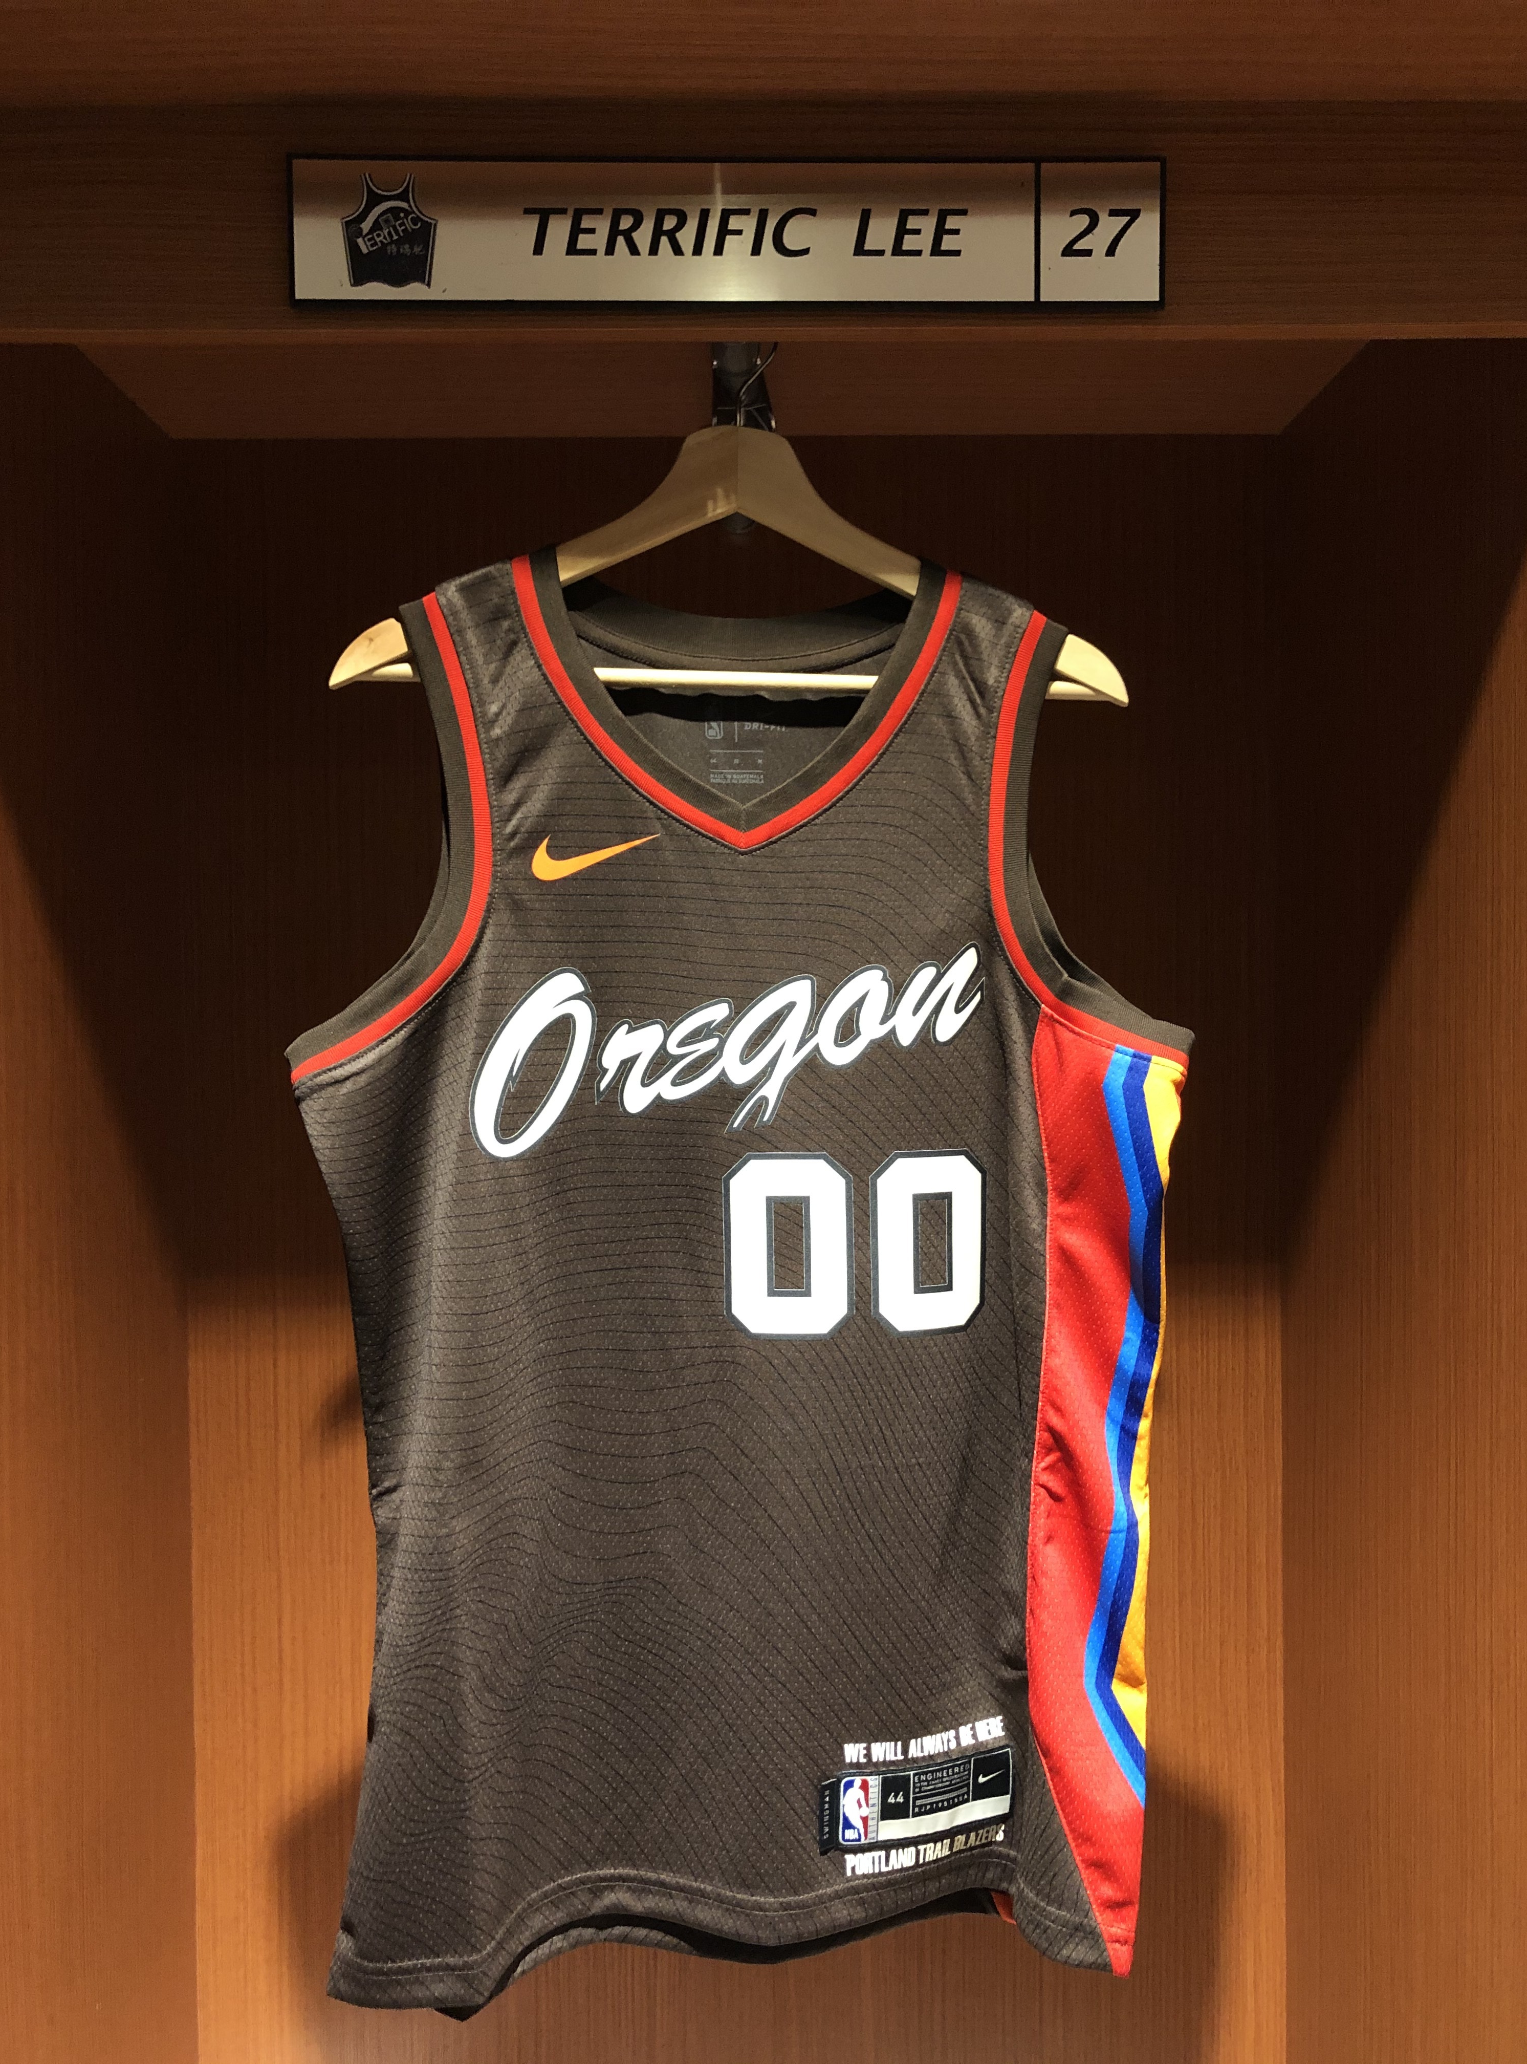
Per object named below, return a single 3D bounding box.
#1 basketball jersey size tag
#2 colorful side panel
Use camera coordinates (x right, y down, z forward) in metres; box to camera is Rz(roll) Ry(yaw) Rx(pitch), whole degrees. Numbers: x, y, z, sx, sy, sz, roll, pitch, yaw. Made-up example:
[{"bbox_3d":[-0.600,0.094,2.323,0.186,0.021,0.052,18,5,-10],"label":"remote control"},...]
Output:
[{"bbox_3d":[0.082,0.412,0.895,0.110,0.046,0.010,0,1,-17],"label":"basketball jersey size tag"},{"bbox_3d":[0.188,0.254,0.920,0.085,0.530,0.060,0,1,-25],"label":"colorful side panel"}]

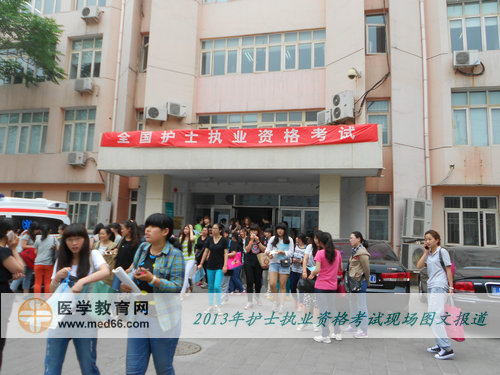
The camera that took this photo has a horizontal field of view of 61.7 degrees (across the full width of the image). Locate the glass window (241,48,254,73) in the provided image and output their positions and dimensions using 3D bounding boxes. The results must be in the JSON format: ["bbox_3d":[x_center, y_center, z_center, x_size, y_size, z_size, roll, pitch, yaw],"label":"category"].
[{"bbox_3d":[-0.099,-5.534,18.299,0.564,1.110,0.063,0,-8,14],"label":"glass window"}]

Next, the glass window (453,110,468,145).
[{"bbox_3d":[7.615,-2.177,15.127,0.530,1.380,0.080,0,-8,13],"label":"glass window"}]

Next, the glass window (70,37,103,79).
[{"bbox_3d":[-7.658,-6.021,19.516,1.662,2.010,0.100,0,-8,15],"label":"glass window"}]

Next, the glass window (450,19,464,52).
[{"bbox_3d":[7.597,-5.582,15.345,0.461,1.272,0.100,0,-8,15],"label":"glass window"}]

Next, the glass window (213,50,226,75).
[{"bbox_3d":[-1.319,-5.413,18.193,0.570,1.100,0.080,0,-8,13],"label":"glass window"}]

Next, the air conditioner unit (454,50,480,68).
[{"bbox_3d":[7.761,-4.582,14.975,0.800,0.530,0.300,0,-8,13],"label":"air conditioner unit"}]

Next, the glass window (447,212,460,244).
[{"bbox_3d":[7.117,1.420,14.644,0.467,1.164,0.100,0,-8,15],"label":"glass window"}]

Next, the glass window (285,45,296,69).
[{"bbox_3d":[1.645,-5.280,16.998,0.513,1.079,0.100,0,-8,15],"label":"glass window"}]

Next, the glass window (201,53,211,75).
[{"bbox_3d":[-1.973,-5.548,18.777,0.475,1.076,0.063,0,-8,14],"label":"glass window"}]

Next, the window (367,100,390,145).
[{"bbox_3d":[4.629,-2.315,15.101,0.820,1.630,0.090,0,-8,13],"label":"window"}]

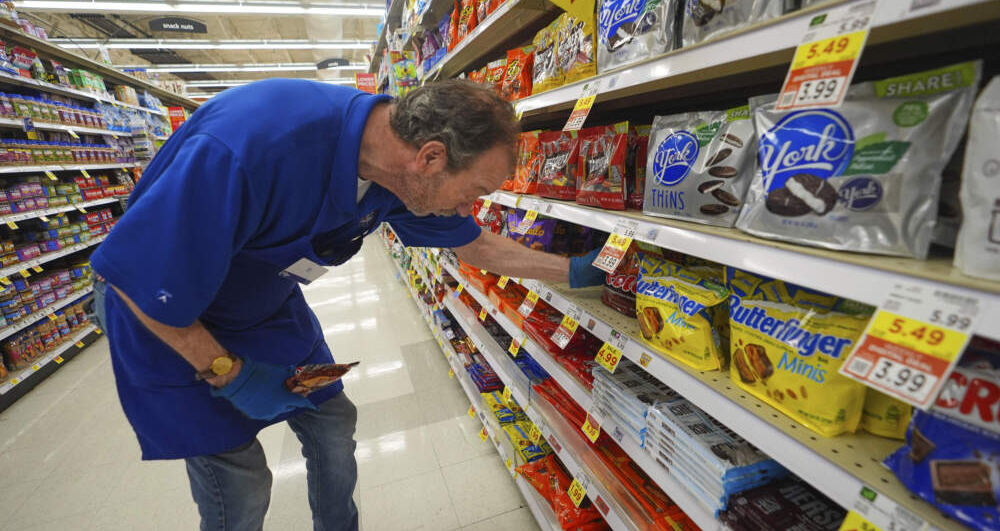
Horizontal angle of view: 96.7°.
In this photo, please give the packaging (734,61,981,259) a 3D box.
[{"bbox_3d":[0.390,-0.117,0.526,0.060,0.180,0.226,-8,15,-18],"label":"packaging"}]

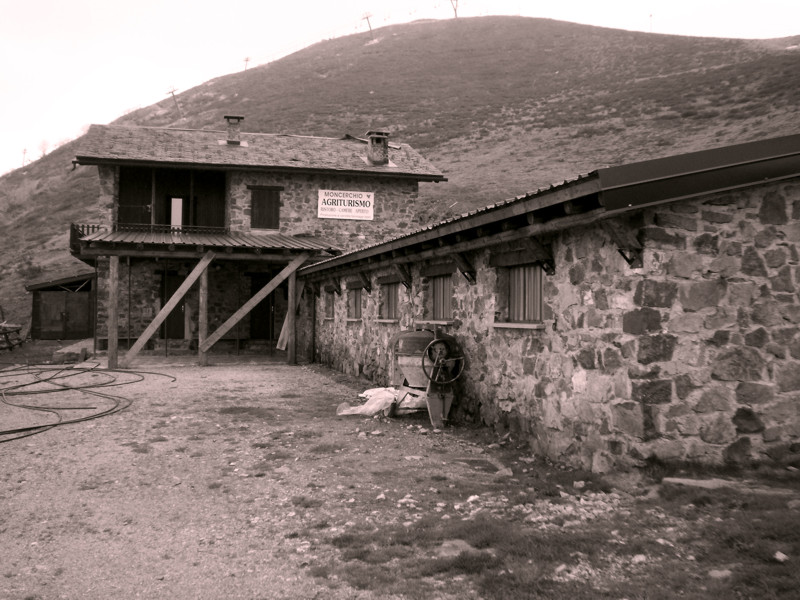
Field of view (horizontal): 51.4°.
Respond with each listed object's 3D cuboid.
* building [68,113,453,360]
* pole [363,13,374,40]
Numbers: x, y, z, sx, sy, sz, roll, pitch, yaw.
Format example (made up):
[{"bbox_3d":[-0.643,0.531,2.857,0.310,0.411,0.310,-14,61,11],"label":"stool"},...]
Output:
[{"bbox_3d":[-5.109,-2.366,30.462,12.450,8.950,13.000,1,-1,-15],"label":"building"},{"bbox_3d":[-7.885,-69.989,213.692,2.600,7.400,0.600,-16,-3,21],"label":"pole"}]

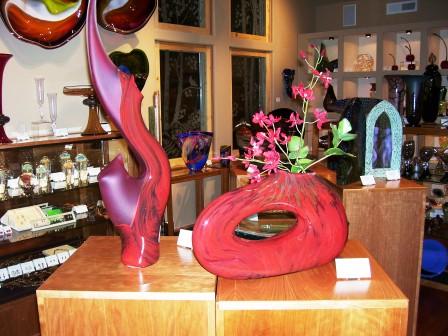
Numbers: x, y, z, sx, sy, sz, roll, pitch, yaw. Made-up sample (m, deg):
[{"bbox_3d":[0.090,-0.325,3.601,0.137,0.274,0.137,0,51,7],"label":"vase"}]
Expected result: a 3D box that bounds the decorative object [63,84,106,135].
[{"bbox_3d":[-0.753,-0.331,2.548,0.310,0.272,0.310,9,14,43],"label":"decorative object"}]

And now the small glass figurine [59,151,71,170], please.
[{"bbox_3d":[-0.963,-0.020,2.691,0.060,0.160,0.060,9,14,43],"label":"small glass figurine"}]

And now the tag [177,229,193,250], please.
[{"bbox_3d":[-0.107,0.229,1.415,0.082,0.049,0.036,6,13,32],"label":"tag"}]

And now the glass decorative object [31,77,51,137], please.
[{"bbox_3d":[-1.068,-0.356,2.576,0.110,0.335,0.100,-10,14,-40],"label":"glass decorative object"}]

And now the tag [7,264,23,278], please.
[{"bbox_3d":[-1.185,0.588,2.498,0.070,0.055,0.030,-10,14,-42],"label":"tag"}]

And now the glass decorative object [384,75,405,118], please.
[{"bbox_3d":[1.177,-0.471,3.032,0.152,0.322,0.152,-9,13,-39],"label":"glass decorative object"}]

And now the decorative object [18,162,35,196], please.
[{"bbox_3d":[-1.069,0.045,2.385,0.085,0.144,0.082,9,14,43],"label":"decorative object"}]

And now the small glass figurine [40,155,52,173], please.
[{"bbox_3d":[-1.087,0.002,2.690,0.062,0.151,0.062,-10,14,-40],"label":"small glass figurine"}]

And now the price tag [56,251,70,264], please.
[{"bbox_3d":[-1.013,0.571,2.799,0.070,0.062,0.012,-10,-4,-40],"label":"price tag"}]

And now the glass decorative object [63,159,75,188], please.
[{"bbox_3d":[-0.868,0.025,2.465,0.062,0.149,0.062,9,14,43],"label":"glass decorative object"}]

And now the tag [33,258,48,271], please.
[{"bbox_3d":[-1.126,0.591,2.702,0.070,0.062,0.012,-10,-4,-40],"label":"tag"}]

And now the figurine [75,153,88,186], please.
[{"bbox_3d":[-0.893,0.004,2.754,0.070,0.189,0.070,-10,14,-40],"label":"figurine"}]

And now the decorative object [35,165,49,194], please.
[{"bbox_3d":[-0.998,0.046,2.425,0.067,0.127,0.067,9,14,43],"label":"decorative object"}]

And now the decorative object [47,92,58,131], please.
[{"bbox_3d":[-1.012,-0.321,2.613,0.060,0.236,0.060,9,14,43],"label":"decorative object"}]

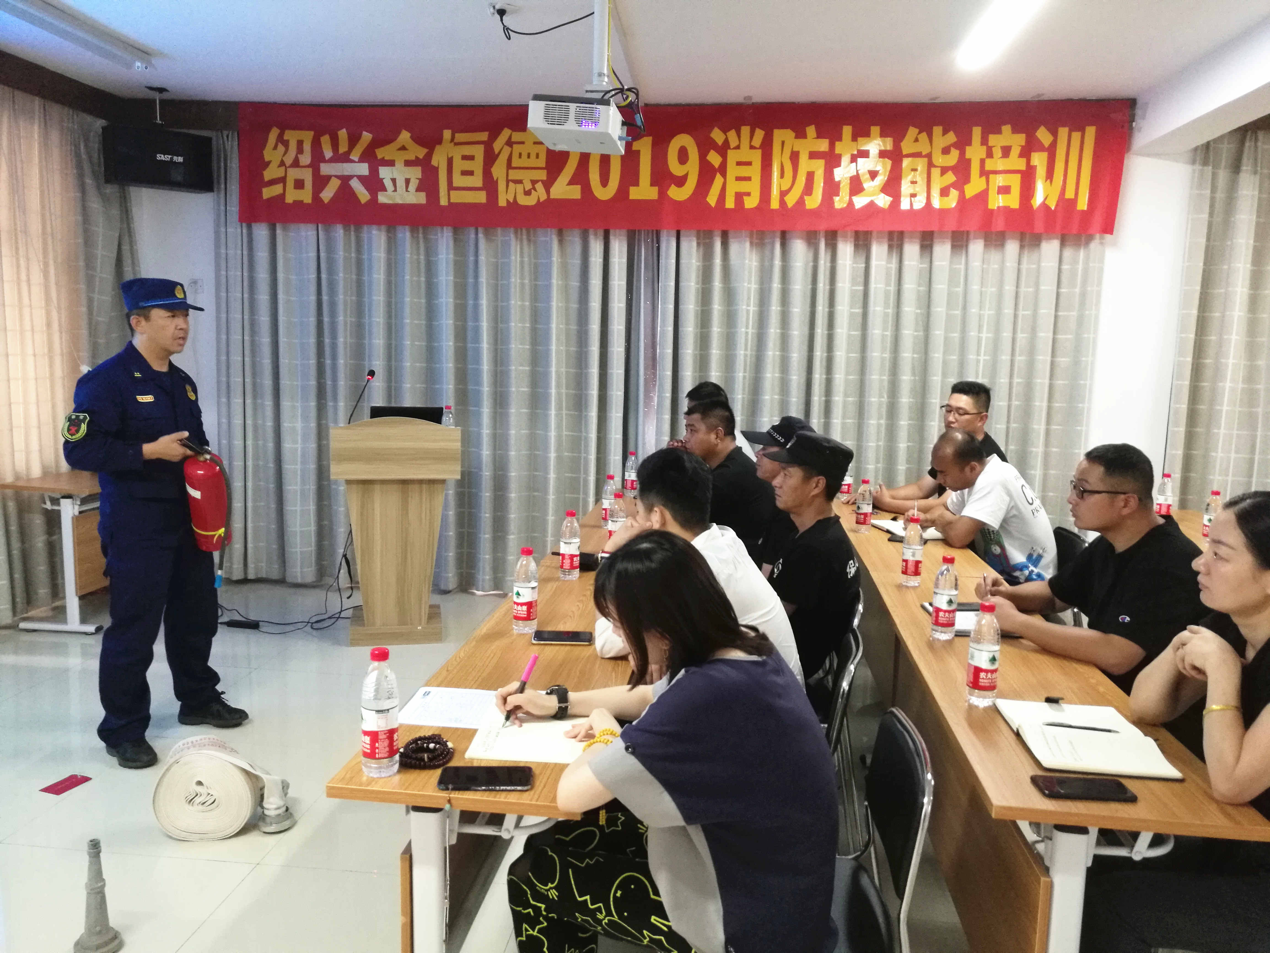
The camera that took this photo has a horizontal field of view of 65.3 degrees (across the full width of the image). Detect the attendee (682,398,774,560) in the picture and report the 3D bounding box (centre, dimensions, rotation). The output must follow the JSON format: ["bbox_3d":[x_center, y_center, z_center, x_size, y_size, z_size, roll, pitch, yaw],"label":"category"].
[{"bbox_3d":[0.307,0.321,4.329,0.740,1.305,0.550,2,8,7],"label":"attendee"}]

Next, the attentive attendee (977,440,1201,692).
[{"bbox_3d":[1.286,0.559,2.774,0.720,1.290,0.580,3,8,10],"label":"attentive attendee"}]

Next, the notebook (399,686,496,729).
[{"bbox_3d":[-0.338,0.487,2.090,0.297,0.006,0.210,2,8,6],"label":"notebook"}]

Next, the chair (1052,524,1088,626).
[{"bbox_3d":[1.543,0.606,4.062,0.540,0.820,0.460,2,8,6],"label":"chair"}]

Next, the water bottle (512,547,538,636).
[{"bbox_3d":[-0.299,0.311,2.724,0.064,0.231,0.064,2,8,6],"label":"water bottle"}]

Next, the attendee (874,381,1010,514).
[{"bbox_3d":[1.457,0.231,4.772,0.720,1.380,0.540,0,8,-9],"label":"attendee"}]

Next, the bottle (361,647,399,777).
[{"bbox_3d":[-0.459,0.417,1.777,0.066,0.221,0.066,2,8,6],"label":"bottle"}]

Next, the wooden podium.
[{"bbox_3d":[-1.231,0.250,5.137,0.645,1.155,0.480,0,8,-13],"label":"wooden podium"}]

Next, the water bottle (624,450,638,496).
[{"bbox_3d":[-0.015,-0.013,5.094,0.066,0.221,0.066,2,8,6],"label":"water bottle"}]

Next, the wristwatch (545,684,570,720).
[{"bbox_3d":[-0.160,0.470,2.066,0.044,0.064,0.063,-2,-32,-13],"label":"wristwatch"}]

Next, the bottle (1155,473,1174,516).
[{"bbox_3d":[2.523,0.102,4.712,0.066,0.221,0.066,2,8,6],"label":"bottle"}]

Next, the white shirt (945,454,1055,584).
[{"bbox_3d":[1.536,0.213,4.133,0.460,0.600,0.480,4,8,20],"label":"white shirt"}]

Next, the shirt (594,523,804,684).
[{"bbox_3d":[0.225,0.428,2.793,0.560,0.590,0.520,4,8,18],"label":"shirt"}]

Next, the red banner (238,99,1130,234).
[{"bbox_3d":[0.153,-1.718,5.485,4.920,0.690,0.030,2,8,6],"label":"red banner"}]

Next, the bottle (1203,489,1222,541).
[{"bbox_3d":[2.479,0.176,4.243,0.064,0.231,0.064,2,8,6],"label":"bottle"}]

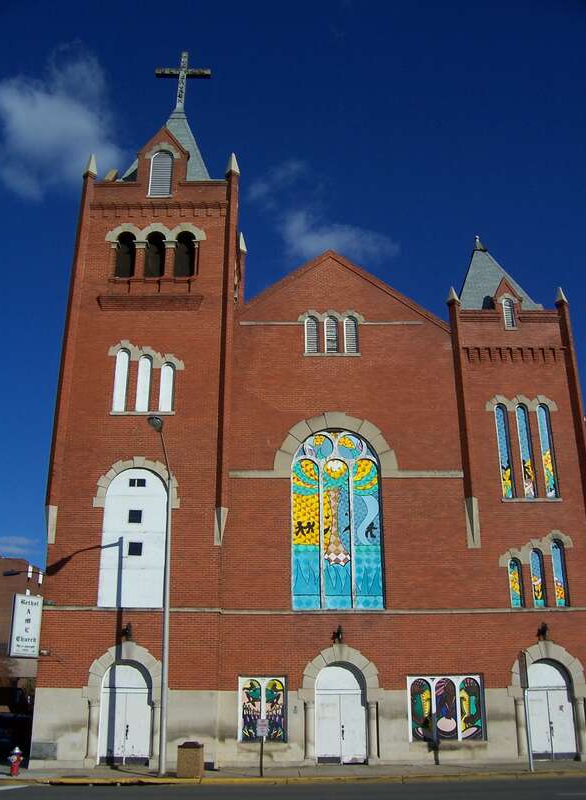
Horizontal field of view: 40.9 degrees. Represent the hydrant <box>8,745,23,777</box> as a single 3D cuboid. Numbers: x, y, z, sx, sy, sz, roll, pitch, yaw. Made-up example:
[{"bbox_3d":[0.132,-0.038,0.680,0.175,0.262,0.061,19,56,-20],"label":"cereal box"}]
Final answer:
[{"bbox_3d":[-6.993,9.108,19.810,0.380,0.720,0.360,-6,-22,14],"label":"hydrant"}]

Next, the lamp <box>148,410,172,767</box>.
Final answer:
[{"bbox_3d":[-3.587,5.179,20.913,0.420,9.251,2.595,-2,-21,6],"label":"lamp"}]

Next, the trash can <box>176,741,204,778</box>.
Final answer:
[{"bbox_3d":[-2.571,8.946,19.578,0.600,0.870,0.600,0,-21,0],"label":"trash can"}]

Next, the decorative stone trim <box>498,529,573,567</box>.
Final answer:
[{"bbox_3d":[7.852,4.846,25.592,2.404,1.212,0.250,0,-21,0],"label":"decorative stone trim"}]

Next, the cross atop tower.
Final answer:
[{"bbox_3d":[-5.028,-14.582,35.888,2.573,3.500,0.300,0,-21,0],"label":"cross atop tower"}]

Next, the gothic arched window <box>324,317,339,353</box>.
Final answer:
[{"bbox_3d":[1.361,-2.312,27.633,0.479,1.421,0.250,0,-21,-1],"label":"gothic arched window"}]

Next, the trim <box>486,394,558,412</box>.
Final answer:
[{"bbox_3d":[7.725,0.157,26.687,2.370,0.646,0.220,0,-21,0],"label":"trim"}]

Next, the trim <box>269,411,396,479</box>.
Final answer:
[{"bbox_3d":[1.444,1.558,26.881,4.162,2.316,0.350,0,-21,0],"label":"trim"}]

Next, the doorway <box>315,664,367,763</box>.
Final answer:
[{"bbox_3d":[1.423,9.353,23.491,1.472,2.800,0.350,0,-21,0],"label":"doorway"}]

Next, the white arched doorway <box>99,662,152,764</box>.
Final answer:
[{"bbox_3d":[-4.806,9.030,22.616,1.467,2.867,0.400,0,-21,-1],"label":"white arched doorway"}]

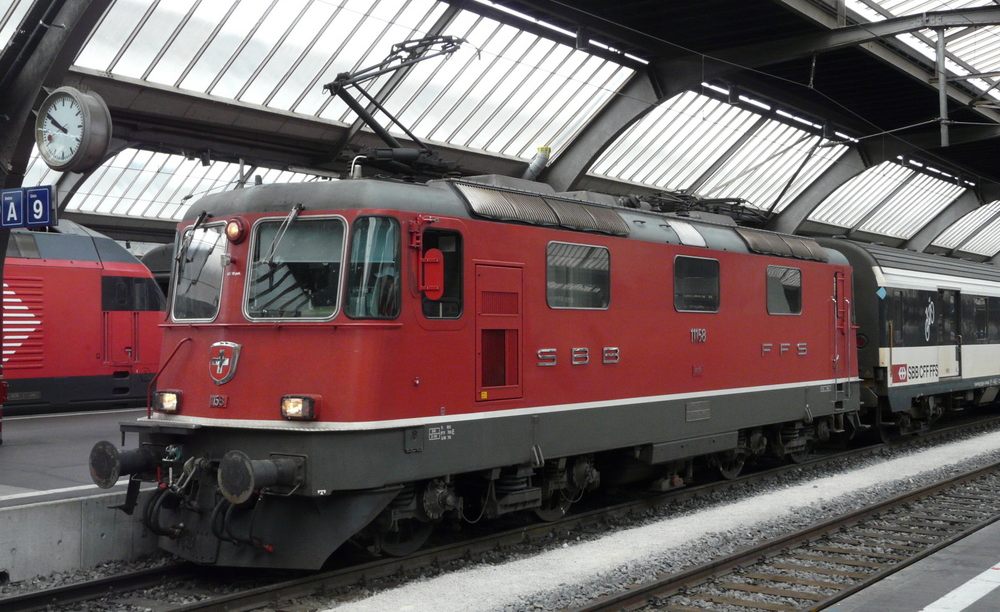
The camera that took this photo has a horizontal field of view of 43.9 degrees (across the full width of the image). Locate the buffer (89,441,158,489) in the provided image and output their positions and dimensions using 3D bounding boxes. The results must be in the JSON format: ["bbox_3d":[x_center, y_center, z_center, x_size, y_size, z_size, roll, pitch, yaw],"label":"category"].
[{"bbox_3d":[-3.490,1.485,11.805,0.450,0.450,0.630,-1,-1,35],"label":"buffer"}]

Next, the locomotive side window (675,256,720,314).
[{"bbox_3d":[2.619,-0.278,16.466,0.060,0.730,1.340,-1,-1,35],"label":"locomotive side window"}]

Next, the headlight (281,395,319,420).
[{"bbox_3d":[-1.785,0.913,11.185,0.355,0.205,0.150,-1,-1,35],"label":"headlight"}]

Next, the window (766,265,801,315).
[{"bbox_3d":[4.337,-0.228,18.923,0.060,0.730,1.370,-1,-1,35],"label":"window"}]

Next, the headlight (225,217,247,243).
[{"bbox_3d":[-2.500,-0.712,11.747,0.240,0.240,0.130,-1,-1,35],"label":"headlight"}]

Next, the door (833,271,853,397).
[{"bbox_3d":[5.757,0.449,20.937,0.100,2.000,0.740,-1,-1,35],"label":"door"}]

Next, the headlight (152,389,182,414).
[{"bbox_3d":[-3.236,0.937,12.199,0.355,0.205,0.150,-1,-1,35],"label":"headlight"}]

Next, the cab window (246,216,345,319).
[{"bbox_3d":[-1.892,-0.345,11.475,0.980,0.970,0.060,0,-10,19],"label":"cab window"}]

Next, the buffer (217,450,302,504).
[{"bbox_3d":[-2.056,1.460,10.802,0.450,0.450,0.630,-1,-1,35],"label":"buffer"}]

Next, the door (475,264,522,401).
[{"bbox_3d":[0.003,0.275,12.711,0.060,1.370,0.840,-1,-1,35],"label":"door"}]

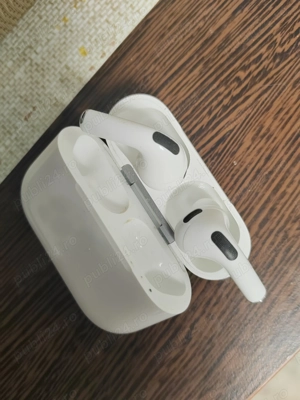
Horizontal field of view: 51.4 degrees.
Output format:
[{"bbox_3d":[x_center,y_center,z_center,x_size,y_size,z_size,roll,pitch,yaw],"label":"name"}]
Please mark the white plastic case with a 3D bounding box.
[{"bbox_3d":[-0.006,0.005,0.096,0.054,0.035,0.061,-36,83,31],"label":"white plastic case"}]

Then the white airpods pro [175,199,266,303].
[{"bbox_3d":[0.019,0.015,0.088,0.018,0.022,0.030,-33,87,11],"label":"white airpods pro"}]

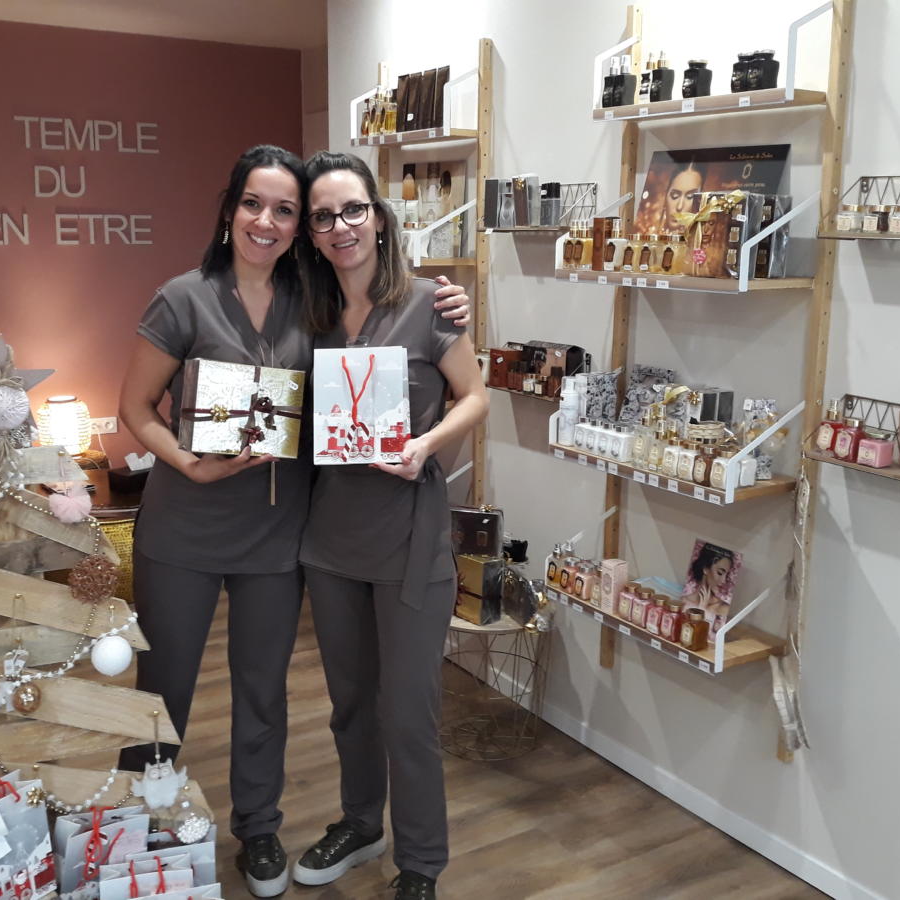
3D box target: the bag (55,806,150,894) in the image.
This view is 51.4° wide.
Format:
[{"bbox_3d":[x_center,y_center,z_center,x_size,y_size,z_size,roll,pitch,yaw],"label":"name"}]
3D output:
[{"bbox_3d":[-0.796,0.950,2.153,0.182,0.235,0.090,-5,14,-21],"label":"bag"}]

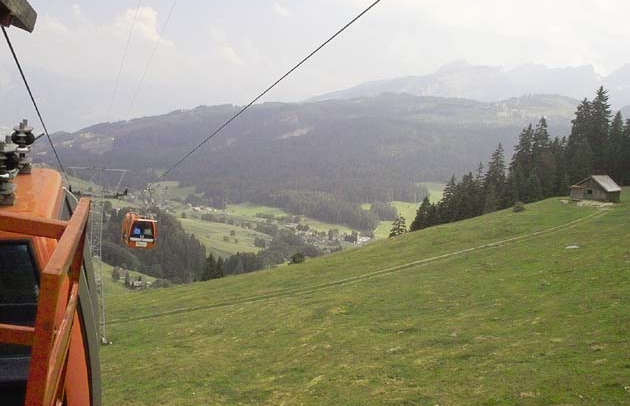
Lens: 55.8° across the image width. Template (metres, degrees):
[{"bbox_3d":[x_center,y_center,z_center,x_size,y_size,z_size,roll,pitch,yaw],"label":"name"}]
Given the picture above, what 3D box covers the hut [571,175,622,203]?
[{"bbox_3d":[51.199,-2.704,108.469,5.900,4.700,7.000,-3,6,-40],"label":"hut"}]

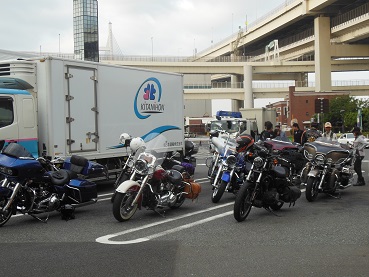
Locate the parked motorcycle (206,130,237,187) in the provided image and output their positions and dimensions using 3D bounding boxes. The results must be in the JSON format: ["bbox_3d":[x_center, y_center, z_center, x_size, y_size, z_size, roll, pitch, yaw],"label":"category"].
[{"bbox_3d":[1.220,0.548,14.404,0.900,1.380,2.400,1,2,30],"label":"parked motorcycle"}]

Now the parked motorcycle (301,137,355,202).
[{"bbox_3d":[3.158,0.613,11.850,0.950,1.360,2.550,1,2,30],"label":"parked motorcycle"}]

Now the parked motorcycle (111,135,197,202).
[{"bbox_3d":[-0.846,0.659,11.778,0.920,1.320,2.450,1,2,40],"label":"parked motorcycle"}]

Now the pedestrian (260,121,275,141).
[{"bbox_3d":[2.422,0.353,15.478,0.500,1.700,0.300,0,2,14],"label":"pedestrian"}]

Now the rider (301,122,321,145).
[{"bbox_3d":[3.803,0.347,15.778,0.520,1.680,0.320,0,1,6],"label":"rider"}]

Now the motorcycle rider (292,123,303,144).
[{"bbox_3d":[3.587,0.328,16.778,0.500,1.670,0.320,1,2,37],"label":"motorcycle rider"}]

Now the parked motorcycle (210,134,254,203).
[{"bbox_3d":[1.140,0.644,11.697,0.900,1.330,2.400,1,2,30],"label":"parked motorcycle"}]

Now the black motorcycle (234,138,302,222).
[{"bbox_3d":[1.419,0.727,9.430,0.880,1.280,2.220,1,2,34],"label":"black motorcycle"}]

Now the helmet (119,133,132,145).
[{"bbox_3d":[-1.318,0.007,11.950,0.290,0.250,0.240,-1,2,-37],"label":"helmet"}]

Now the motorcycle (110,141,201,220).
[{"bbox_3d":[-0.499,0.714,9.607,0.920,1.320,2.420,1,2,33],"label":"motorcycle"}]

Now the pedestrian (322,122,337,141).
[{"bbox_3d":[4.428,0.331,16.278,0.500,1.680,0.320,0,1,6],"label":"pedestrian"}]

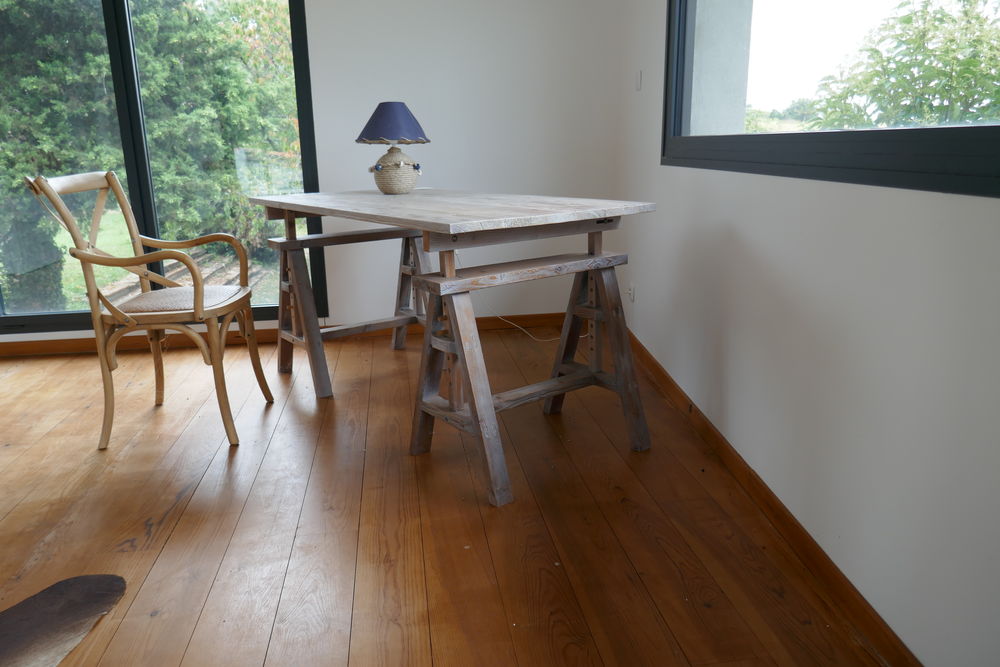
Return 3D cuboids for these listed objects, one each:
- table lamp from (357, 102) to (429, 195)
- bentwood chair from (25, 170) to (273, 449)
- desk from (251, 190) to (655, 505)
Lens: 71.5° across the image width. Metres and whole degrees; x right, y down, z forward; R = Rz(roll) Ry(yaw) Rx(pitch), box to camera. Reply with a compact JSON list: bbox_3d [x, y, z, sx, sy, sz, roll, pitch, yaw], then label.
[{"bbox_3d":[-0.437,-0.759,2.862,0.292,0.360,0.292,-3,15,-8],"label":"table lamp"},{"bbox_3d":[-1.181,-0.104,2.405,0.581,0.893,0.504,-1,15,-1],"label":"bentwood chair"},{"bbox_3d":[-0.224,-0.102,2.584,0.829,0.768,1.565,-13,19,-37],"label":"desk"}]

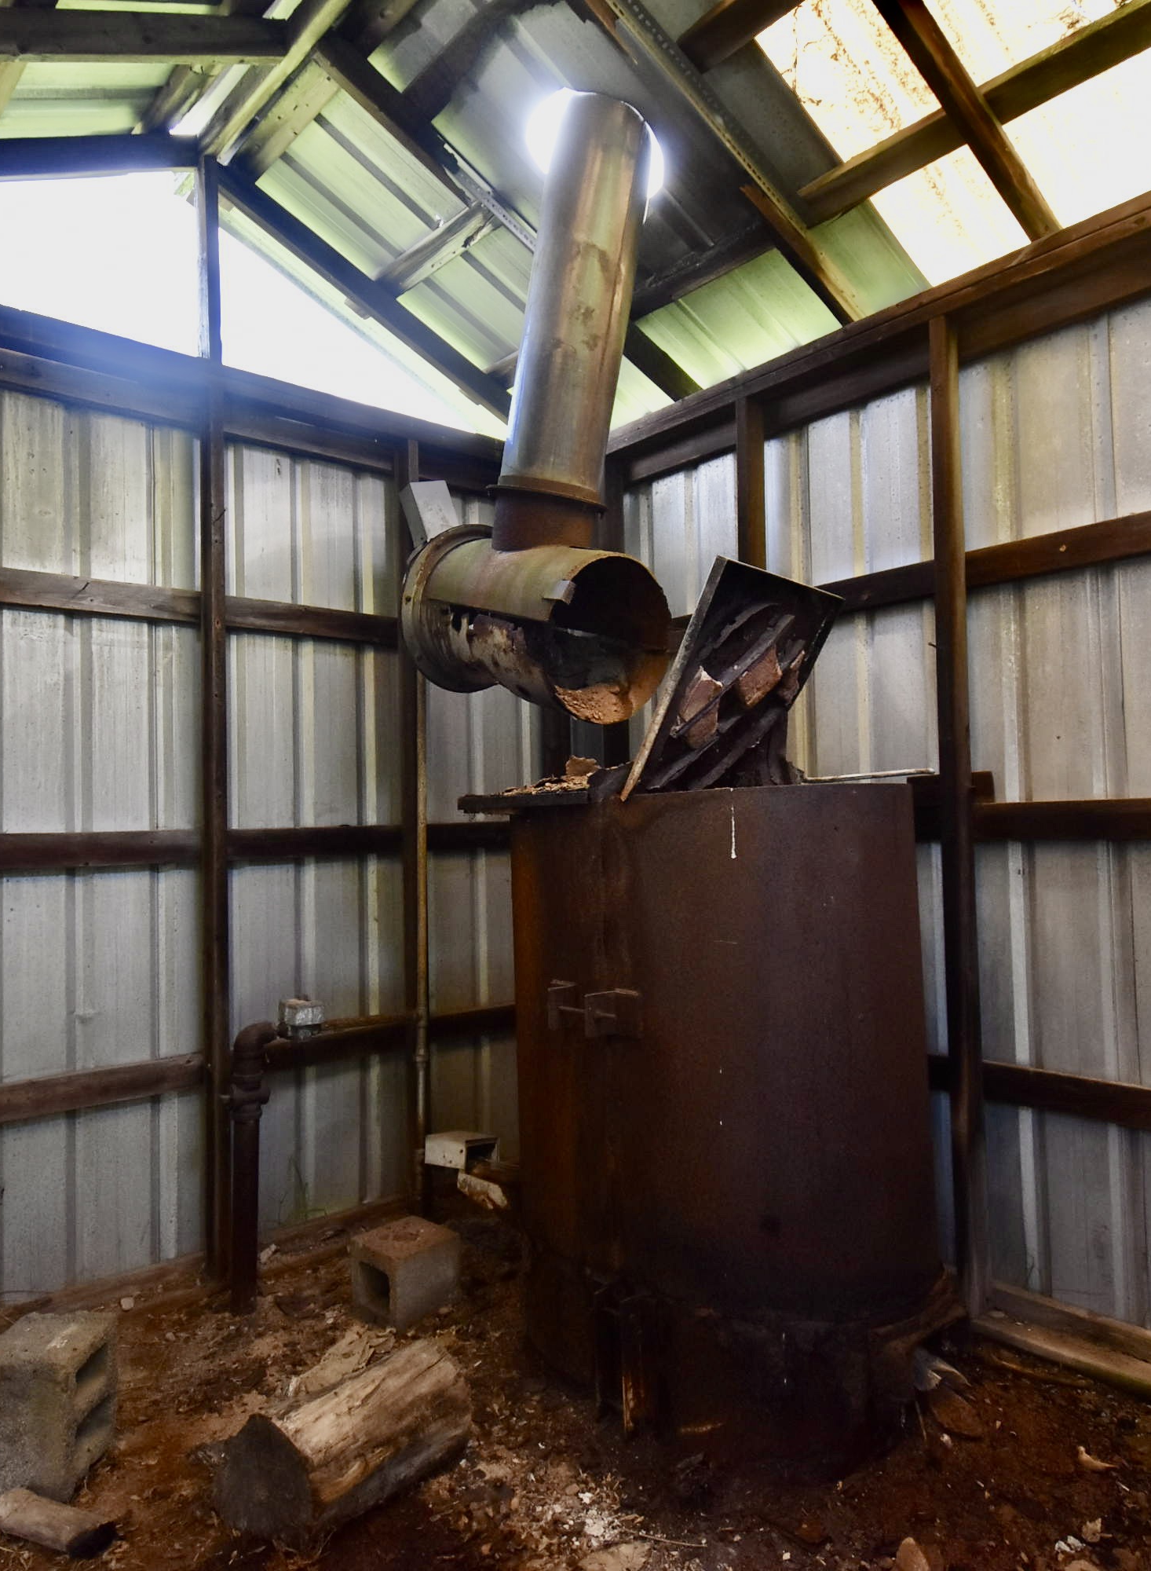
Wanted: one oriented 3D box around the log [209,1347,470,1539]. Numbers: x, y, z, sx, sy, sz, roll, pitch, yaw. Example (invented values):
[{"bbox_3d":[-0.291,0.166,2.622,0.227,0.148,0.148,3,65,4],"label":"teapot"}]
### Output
[{"bbox_3d":[-0.435,1.228,1.875,0.450,0.170,0.190,0,-3,-37],"label":"log"}]

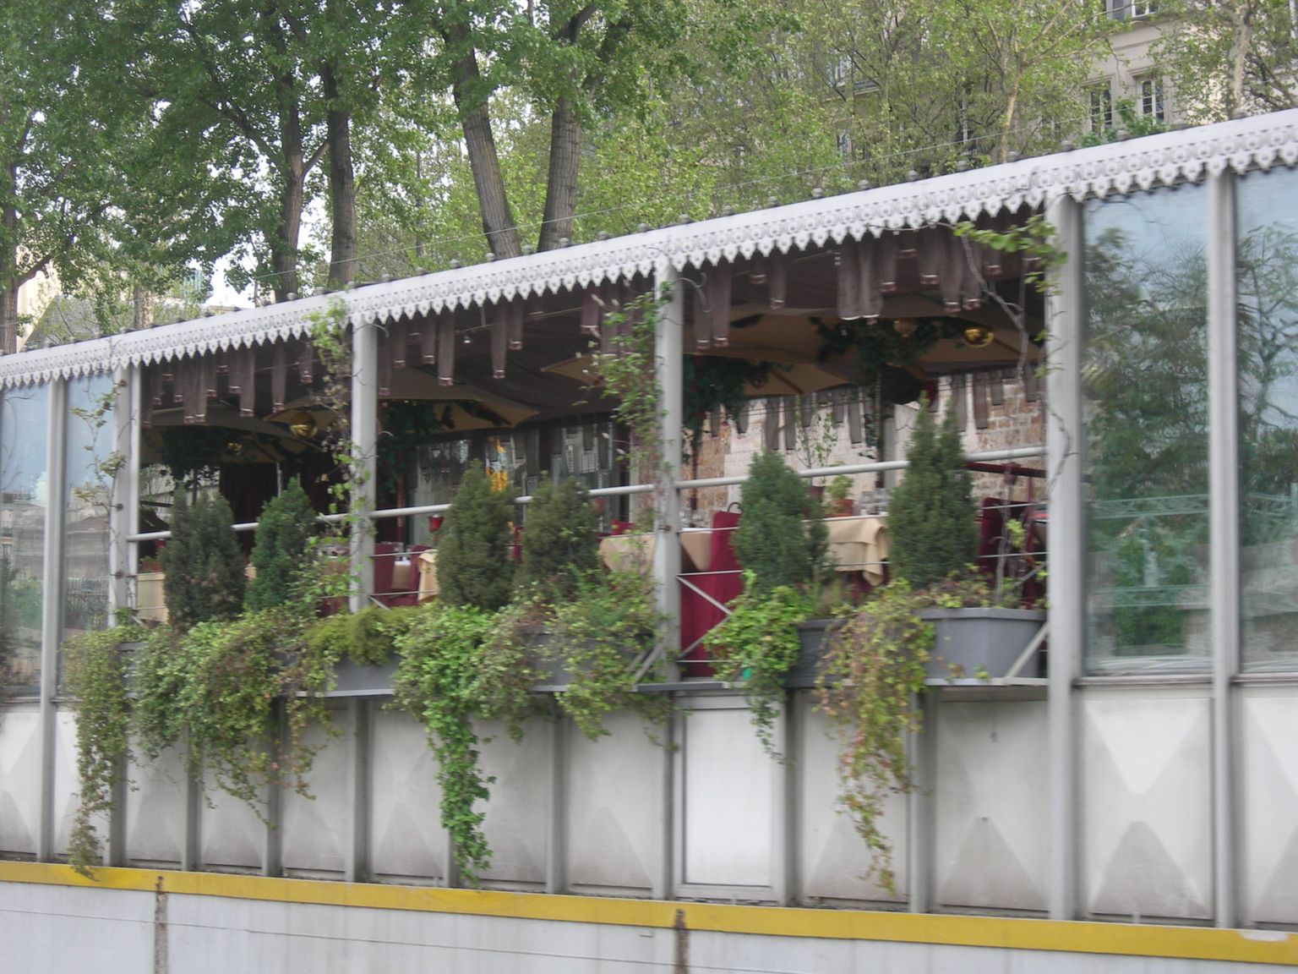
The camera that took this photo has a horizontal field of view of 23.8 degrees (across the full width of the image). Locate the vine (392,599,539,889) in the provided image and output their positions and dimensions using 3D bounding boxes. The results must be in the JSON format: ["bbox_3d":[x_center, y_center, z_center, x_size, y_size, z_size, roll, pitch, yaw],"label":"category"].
[{"bbox_3d":[-1.086,1.499,18.007,0.400,1.593,0.836,5,-7,-41],"label":"vine"}]

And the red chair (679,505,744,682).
[{"bbox_3d":[0.390,0.629,17.787,0.460,0.920,0.520,5,-7,-41],"label":"red chair"}]

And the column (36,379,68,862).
[{"bbox_3d":[-4.331,0.958,22.297,0.100,3.490,0.100,5,-7,-41],"label":"column"}]

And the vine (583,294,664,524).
[{"bbox_3d":[-0.142,-0.454,17.654,0.280,1.289,0.352,5,-7,-41],"label":"vine"}]

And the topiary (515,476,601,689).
[{"bbox_3d":[-0.523,0.560,17.677,0.420,1.186,0.460,0,-5,0],"label":"topiary"}]

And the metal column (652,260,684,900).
[{"bbox_3d":[0.109,0.510,17.321,0.108,3.600,0.108,5,-7,-41],"label":"metal column"}]

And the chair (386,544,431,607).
[{"bbox_3d":[-1.558,0.879,20.649,0.460,0.920,0.520,5,-7,-41],"label":"chair"}]

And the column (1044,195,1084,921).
[{"bbox_3d":[2.048,0.337,15.156,0.125,3.561,0.125,5,-7,-41],"label":"column"}]

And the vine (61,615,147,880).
[{"bbox_3d":[-3.721,1.785,20.992,0.340,1.695,0.435,5,-7,-41],"label":"vine"}]

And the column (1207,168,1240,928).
[{"bbox_3d":[2.691,0.270,14.411,0.095,3.552,0.095,5,-7,-41],"label":"column"}]

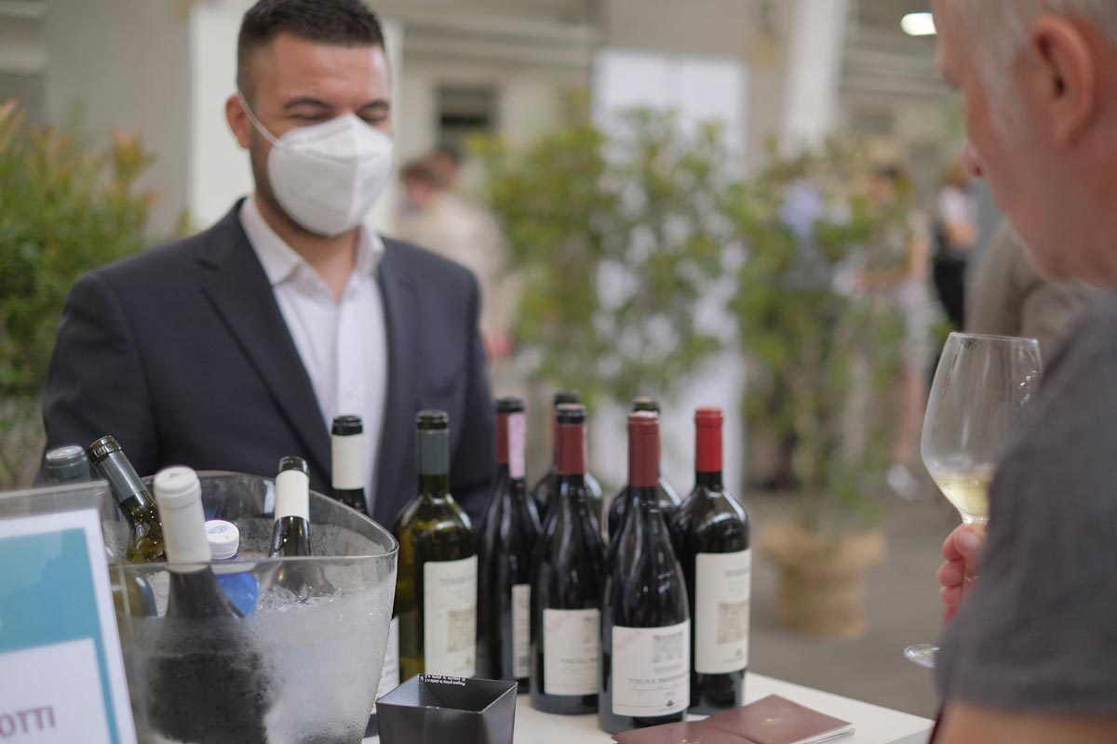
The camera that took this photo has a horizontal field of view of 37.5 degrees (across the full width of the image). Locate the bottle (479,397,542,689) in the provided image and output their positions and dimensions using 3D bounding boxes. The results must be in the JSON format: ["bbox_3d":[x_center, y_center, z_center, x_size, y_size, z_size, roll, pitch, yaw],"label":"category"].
[{"bbox_3d":[-0.044,0.174,1.682,0.084,0.298,0.084,-1,6,0],"label":"bottle"}]

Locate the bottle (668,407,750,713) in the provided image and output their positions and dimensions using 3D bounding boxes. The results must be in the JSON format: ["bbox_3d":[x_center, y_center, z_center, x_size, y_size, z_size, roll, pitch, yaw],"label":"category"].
[{"bbox_3d":[0.148,0.180,1.604,0.077,0.298,0.077,-1,6,0],"label":"bottle"}]

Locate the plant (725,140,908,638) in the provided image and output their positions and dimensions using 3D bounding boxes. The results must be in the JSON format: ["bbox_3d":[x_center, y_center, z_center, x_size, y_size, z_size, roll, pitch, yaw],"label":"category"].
[{"bbox_3d":[0.909,0.063,5.633,0.623,1.685,0.591,0,7,9],"label":"plant"}]

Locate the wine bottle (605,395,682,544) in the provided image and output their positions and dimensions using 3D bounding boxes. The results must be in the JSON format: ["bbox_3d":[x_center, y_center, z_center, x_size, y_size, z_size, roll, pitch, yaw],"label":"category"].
[{"bbox_3d":[0.091,0.172,1.684,0.077,0.298,0.077,-1,6,0],"label":"wine bottle"}]

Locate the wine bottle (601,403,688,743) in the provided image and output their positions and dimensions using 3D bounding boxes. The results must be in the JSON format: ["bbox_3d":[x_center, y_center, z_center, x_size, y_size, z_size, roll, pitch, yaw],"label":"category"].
[{"bbox_3d":[0.082,0.186,1.558,0.084,0.298,0.084,-1,6,0],"label":"wine bottle"}]

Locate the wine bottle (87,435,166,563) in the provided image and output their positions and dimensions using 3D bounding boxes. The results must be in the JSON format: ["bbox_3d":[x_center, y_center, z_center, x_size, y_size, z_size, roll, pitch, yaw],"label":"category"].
[{"bbox_3d":[-0.319,0.188,1.420,0.076,0.301,0.076,-31,0,-35],"label":"wine bottle"}]

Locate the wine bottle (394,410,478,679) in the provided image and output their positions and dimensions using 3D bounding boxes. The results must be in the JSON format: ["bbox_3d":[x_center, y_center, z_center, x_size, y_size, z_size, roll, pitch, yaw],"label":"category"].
[{"bbox_3d":[-0.116,0.187,1.566,0.076,0.301,0.076,-1,6,0],"label":"wine bottle"}]

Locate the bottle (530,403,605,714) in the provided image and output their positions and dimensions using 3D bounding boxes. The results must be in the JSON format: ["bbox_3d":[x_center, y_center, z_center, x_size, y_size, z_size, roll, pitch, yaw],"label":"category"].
[{"bbox_3d":[0.015,0.181,1.615,0.084,0.298,0.084,-1,6,0],"label":"bottle"}]

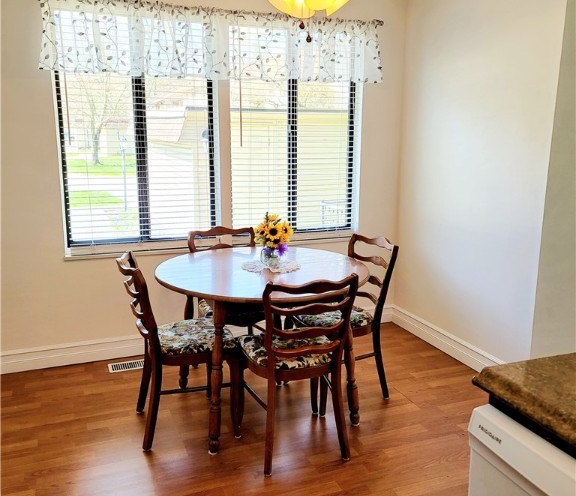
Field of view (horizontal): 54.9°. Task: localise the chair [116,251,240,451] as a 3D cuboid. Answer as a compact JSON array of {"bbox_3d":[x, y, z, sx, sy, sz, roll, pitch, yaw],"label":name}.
[{"bbox_3d":[-0.535,0.461,2.683,0.515,0.859,0.474,-4,13,-19],"label":"chair"}]

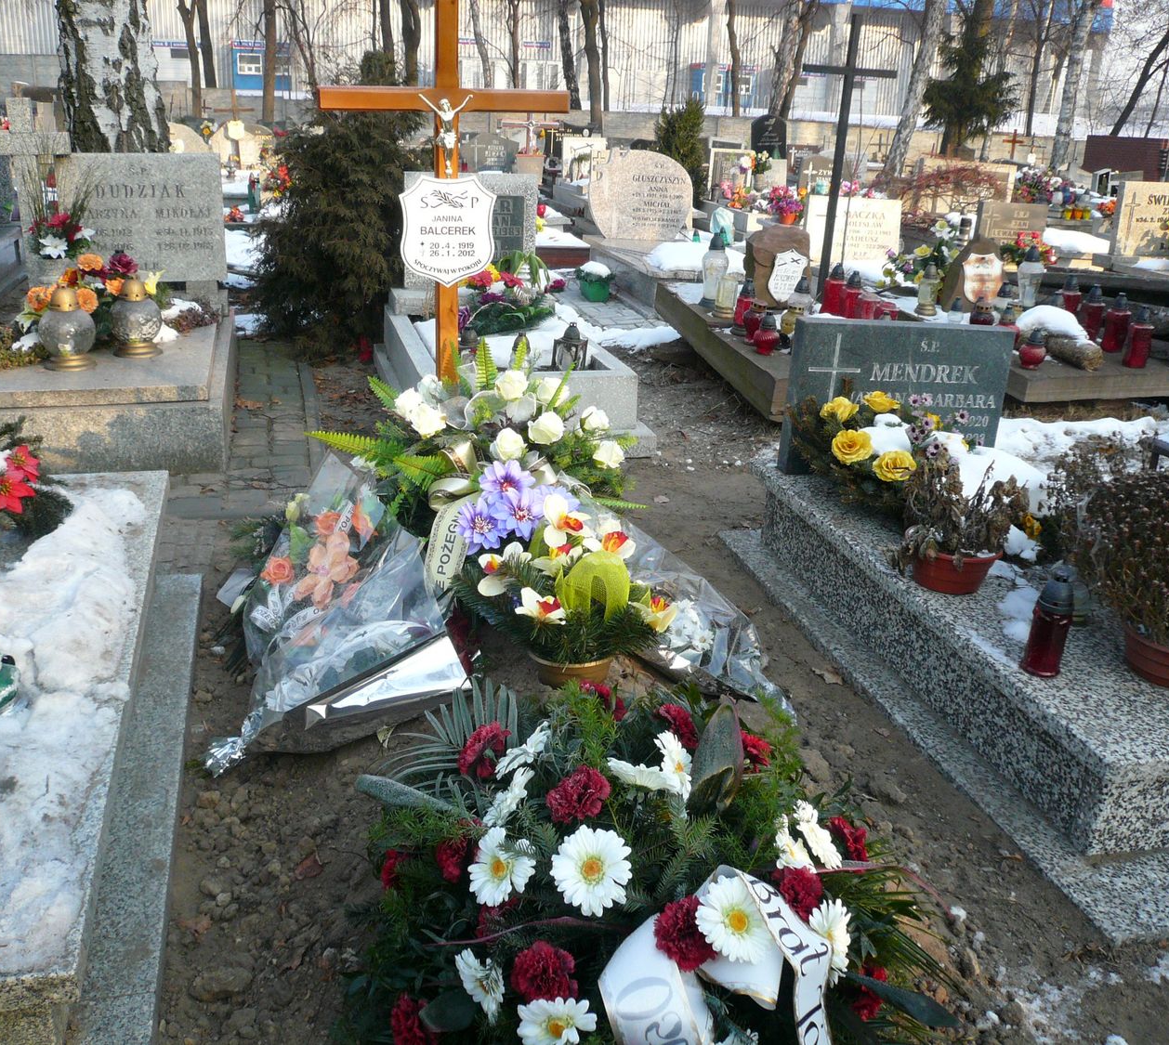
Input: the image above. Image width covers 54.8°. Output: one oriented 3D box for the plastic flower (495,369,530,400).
[{"bbox_3d":[-0.197,-0.377,3.082,0.086,0.082,0.080,-3,-3,-15],"label":"plastic flower"}]

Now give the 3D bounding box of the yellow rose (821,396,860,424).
[{"bbox_3d":[0.809,-0.354,3.572,0.120,0.070,0.120,-2,41,15],"label":"yellow rose"}]

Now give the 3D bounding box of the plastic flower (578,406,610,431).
[{"bbox_3d":[0.027,-0.292,3.150,0.082,0.068,0.078,-3,-3,-15],"label":"plastic flower"}]

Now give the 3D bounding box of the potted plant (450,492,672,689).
[{"bbox_3d":[-0.065,0.144,2.741,0.460,0.370,0.360,-3,23,-15],"label":"potted plant"}]

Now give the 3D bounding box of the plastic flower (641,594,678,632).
[{"bbox_3d":[0.177,0.212,2.641,0.087,0.080,0.065,4,22,4],"label":"plastic flower"}]

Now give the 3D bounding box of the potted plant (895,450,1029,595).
[{"bbox_3d":[0.950,-0.010,2.832,0.300,0.320,0.270,-4,23,-15],"label":"potted plant"}]

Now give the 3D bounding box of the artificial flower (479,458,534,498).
[{"bbox_3d":[-0.183,-0.101,2.650,0.130,0.055,0.130,1,64,-4],"label":"artificial flower"}]

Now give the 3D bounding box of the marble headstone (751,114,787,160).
[{"bbox_3d":[2.478,-5.070,15.228,0.500,0.850,0.080,-4,23,-15],"label":"marble headstone"}]

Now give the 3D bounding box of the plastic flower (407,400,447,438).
[{"bbox_3d":[-0.429,-0.283,3.081,0.105,0.090,0.085,-1,23,-8],"label":"plastic flower"}]

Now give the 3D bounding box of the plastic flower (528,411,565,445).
[{"bbox_3d":[-0.105,-0.261,3.110,0.100,0.085,0.085,2,22,-2],"label":"plastic flower"}]

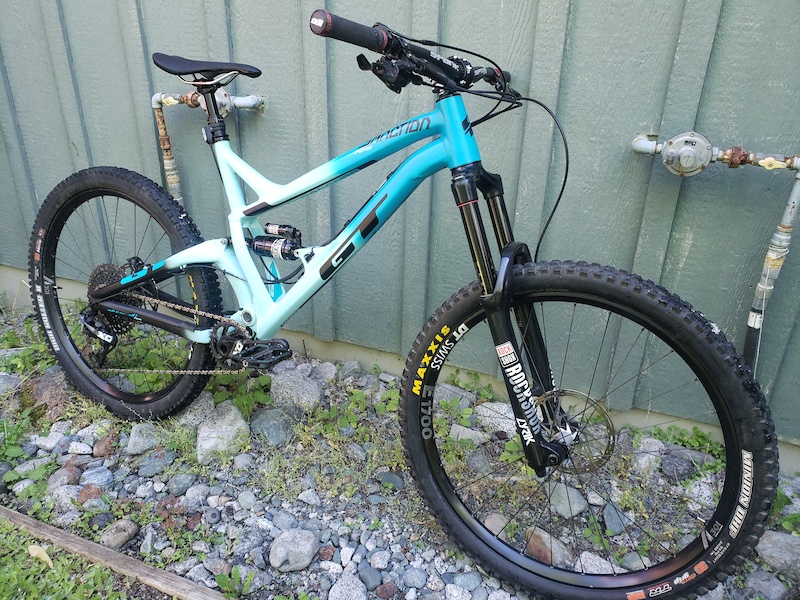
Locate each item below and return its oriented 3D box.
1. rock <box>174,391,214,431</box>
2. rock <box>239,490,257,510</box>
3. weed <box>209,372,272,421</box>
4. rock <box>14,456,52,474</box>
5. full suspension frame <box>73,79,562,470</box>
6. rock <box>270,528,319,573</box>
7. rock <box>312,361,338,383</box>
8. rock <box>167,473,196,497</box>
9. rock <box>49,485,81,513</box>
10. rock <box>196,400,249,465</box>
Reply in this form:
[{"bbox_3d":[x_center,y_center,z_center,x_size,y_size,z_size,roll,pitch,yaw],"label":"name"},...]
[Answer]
[{"bbox_3d":[-0.588,0.322,1.738,0.095,0.090,0.155,7,26,12],"label":"rock"},{"bbox_3d":[-0.373,0.490,1.469,0.043,0.037,0.056,-5,25,-13],"label":"rock"},{"bbox_3d":[-0.465,0.281,1.757,0.180,0.130,0.155,-5,25,-13],"label":"weed"},{"bbox_3d":[-0.956,0.430,1.565,0.052,0.033,0.083,14,28,24],"label":"rock"},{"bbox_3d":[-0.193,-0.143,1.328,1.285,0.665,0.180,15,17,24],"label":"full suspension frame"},{"bbox_3d":[-0.228,0.542,1.304,0.108,0.076,0.084,-14,29,-30],"label":"rock"},{"bbox_3d":[-0.235,0.226,1.900,0.082,0.067,0.074,-2,26,-7],"label":"rock"},{"bbox_3d":[-0.551,0.465,1.516,0.071,0.043,0.073,-6,25,-16],"label":"rock"},{"bbox_3d":[-0.816,0.482,1.462,0.070,0.051,0.073,-16,30,-32],"label":"rock"},{"bbox_3d":[-0.482,0.360,1.629,0.132,0.120,0.195,3,25,5],"label":"rock"}]

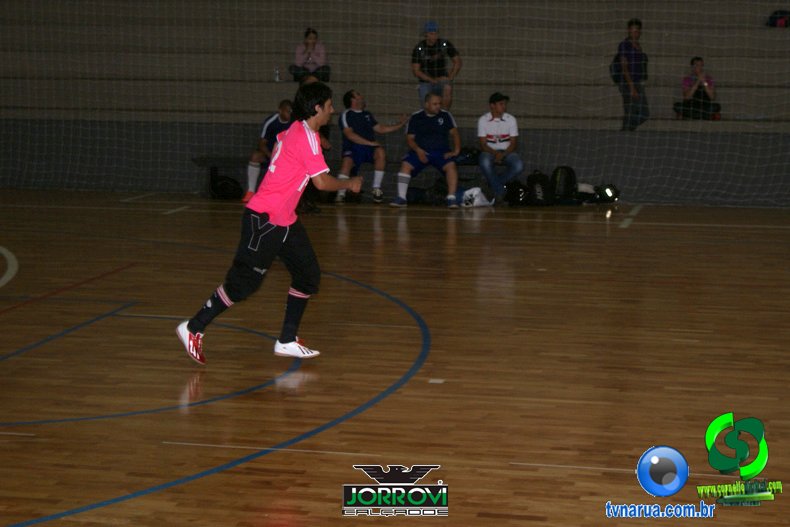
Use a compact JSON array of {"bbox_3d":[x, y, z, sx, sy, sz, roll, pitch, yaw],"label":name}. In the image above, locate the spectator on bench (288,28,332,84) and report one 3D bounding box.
[{"bbox_3d":[-1.194,-2.900,22.982,0.530,0.850,0.620,1,7,5],"label":"spectator on bench"}]

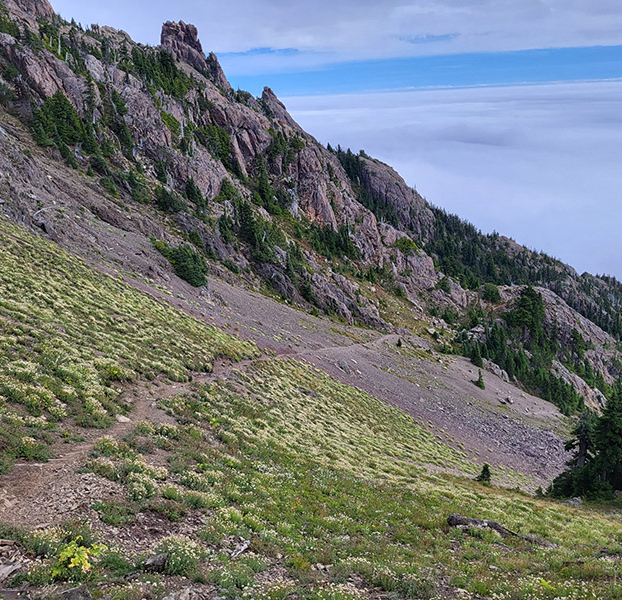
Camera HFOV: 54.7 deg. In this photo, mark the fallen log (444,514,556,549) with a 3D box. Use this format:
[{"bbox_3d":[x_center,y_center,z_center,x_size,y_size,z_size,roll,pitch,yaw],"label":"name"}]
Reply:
[{"bbox_3d":[3.260,3.900,10.050,2.689,0.270,0.330,22,7,-29],"label":"fallen log"}]

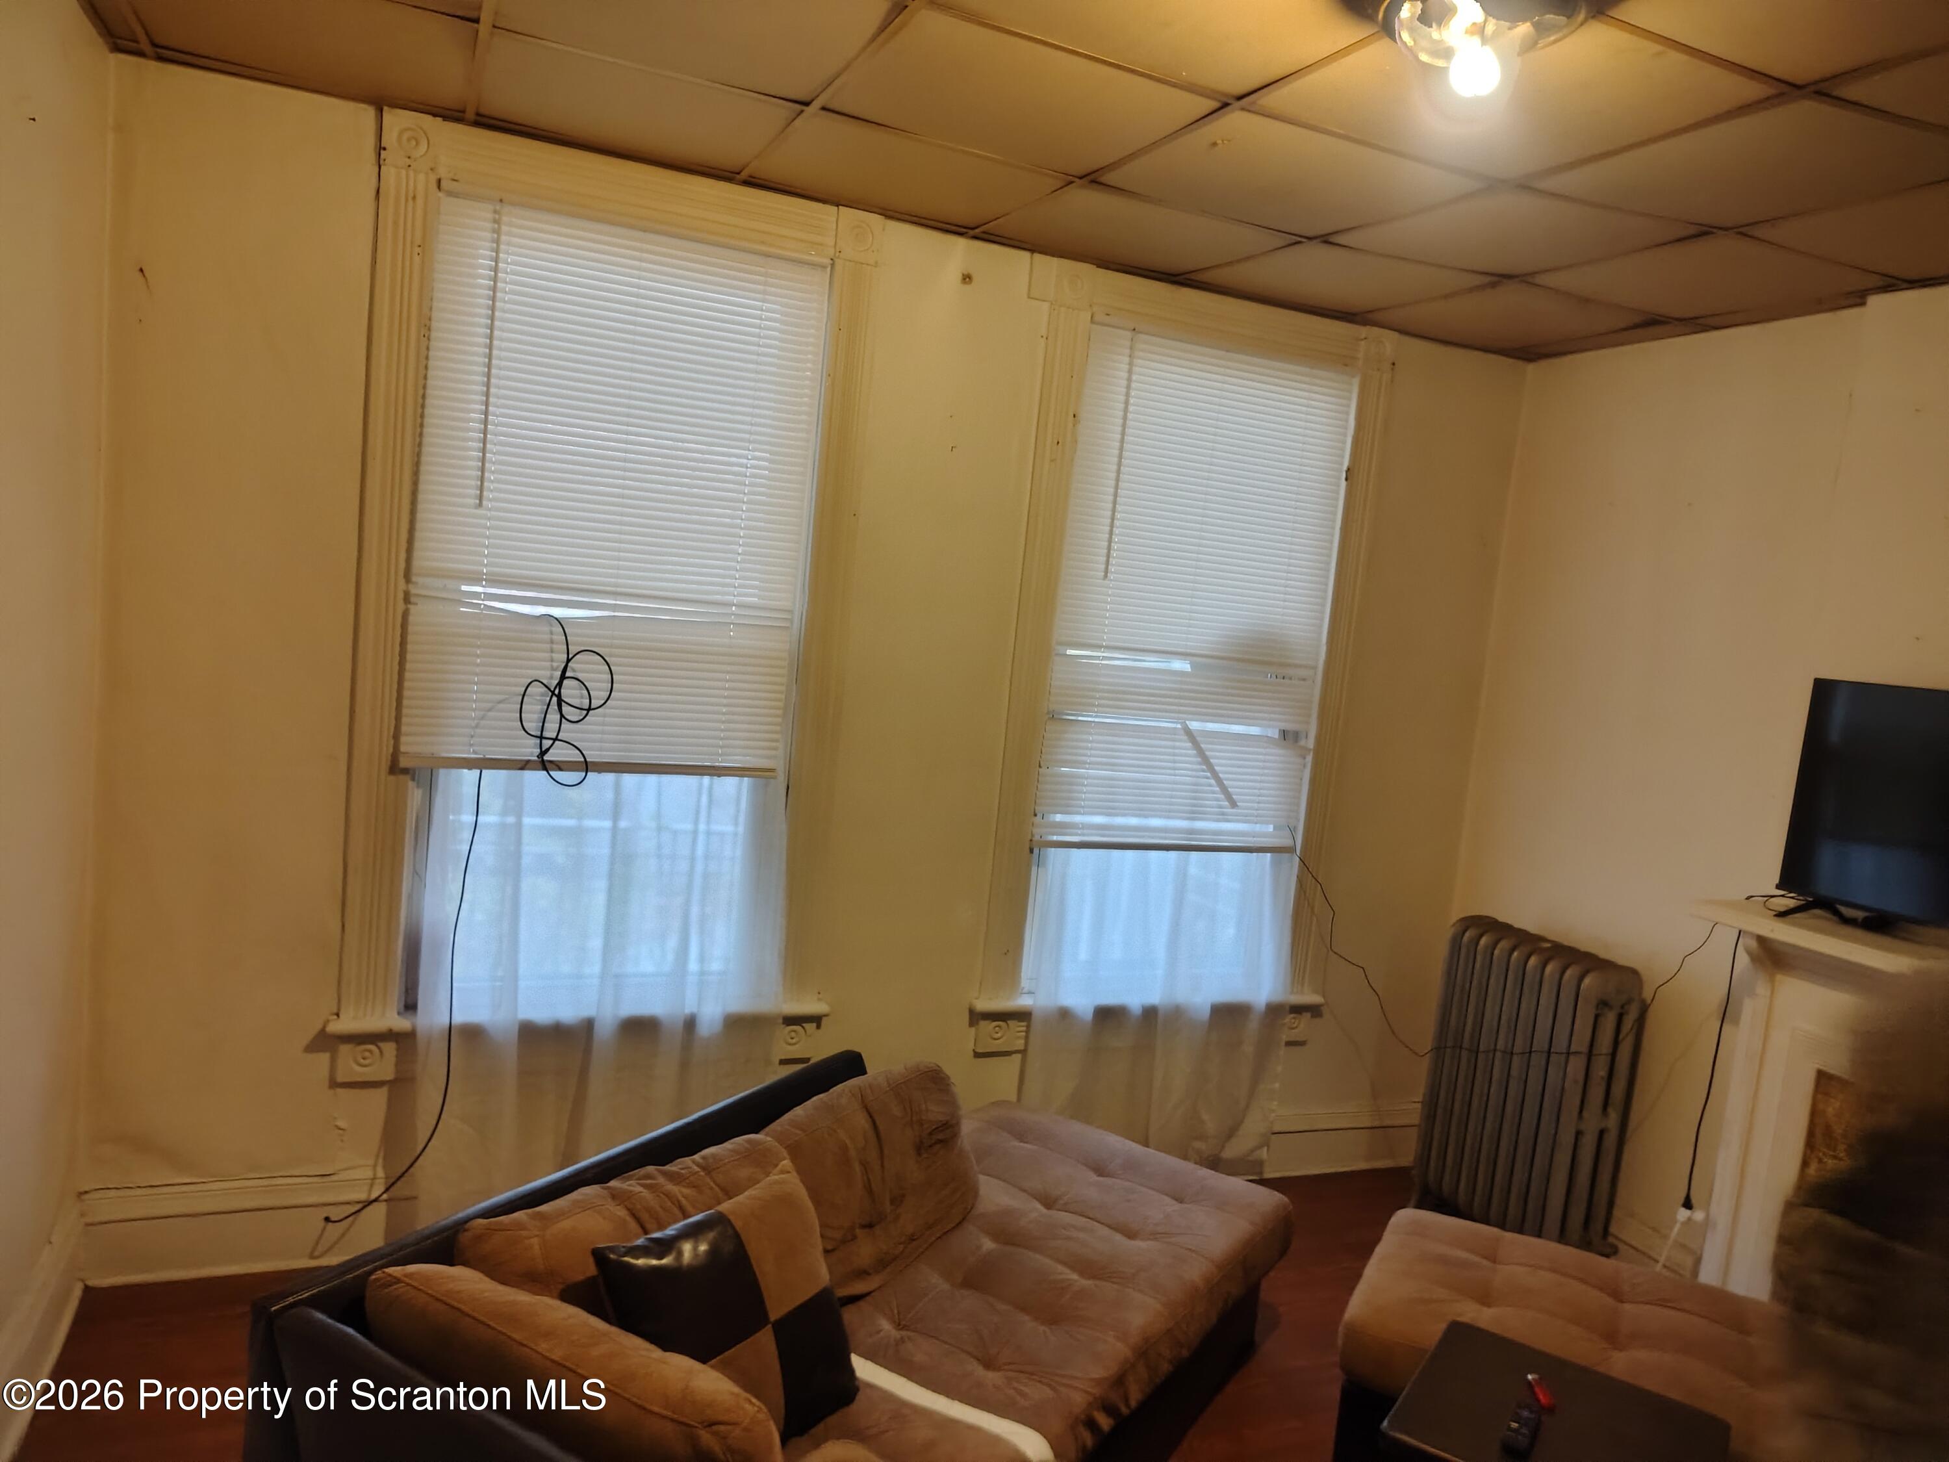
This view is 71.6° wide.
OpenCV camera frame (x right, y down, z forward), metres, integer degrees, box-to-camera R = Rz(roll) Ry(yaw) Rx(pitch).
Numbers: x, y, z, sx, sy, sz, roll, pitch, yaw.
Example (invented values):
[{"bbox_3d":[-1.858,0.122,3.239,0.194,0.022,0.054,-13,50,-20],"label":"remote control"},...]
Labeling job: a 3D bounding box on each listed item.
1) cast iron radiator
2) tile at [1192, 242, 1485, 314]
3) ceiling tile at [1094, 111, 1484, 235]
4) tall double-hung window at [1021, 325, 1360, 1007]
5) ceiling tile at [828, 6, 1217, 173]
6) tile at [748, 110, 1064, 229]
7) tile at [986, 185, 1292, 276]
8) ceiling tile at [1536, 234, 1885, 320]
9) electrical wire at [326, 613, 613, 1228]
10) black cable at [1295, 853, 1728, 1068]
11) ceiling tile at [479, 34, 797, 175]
[{"bbox_3d":[1.597,1.050,3.958,0.200,0.910,0.560,3,7,-24],"label":"cast iron radiator"},{"bbox_3d":[0.956,-1.192,3.561,0.600,0.018,0.600,3,7,-24],"label":"tile"},{"bbox_3d":[0.632,-1.127,2.769,0.600,0.018,0.600,3,7,-24],"label":"ceiling tile"},{"bbox_3d":[0.633,-0.158,3.940,0.920,1.910,0.120,3,7,-24],"label":"tall double-hung window"},{"bbox_3d":[0.076,-1.176,2.523,0.600,0.018,0.600,3,7,-24],"label":"ceiling tile"},{"bbox_3d":[-0.160,-1.259,3.072,0.600,0.018,0.600,3,7,-24],"label":"tile"},{"bbox_3d":[0.397,-1.219,3.317,0.600,0.018,0.600,3,7,-24],"label":"tile"},{"bbox_3d":[1.751,-1.090,3.256,0.600,0.018,0.600,3,7,-24],"label":"ceiling tile"},{"bbox_3d":[-1.171,0.447,3.170,0.570,1.470,0.100,3,7,-24],"label":"electrical wire"},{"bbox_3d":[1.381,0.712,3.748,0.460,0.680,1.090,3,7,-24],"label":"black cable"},{"bbox_3d":[-0.717,-1.298,2.826,0.600,0.018,0.600,3,7,-24],"label":"ceiling tile"}]

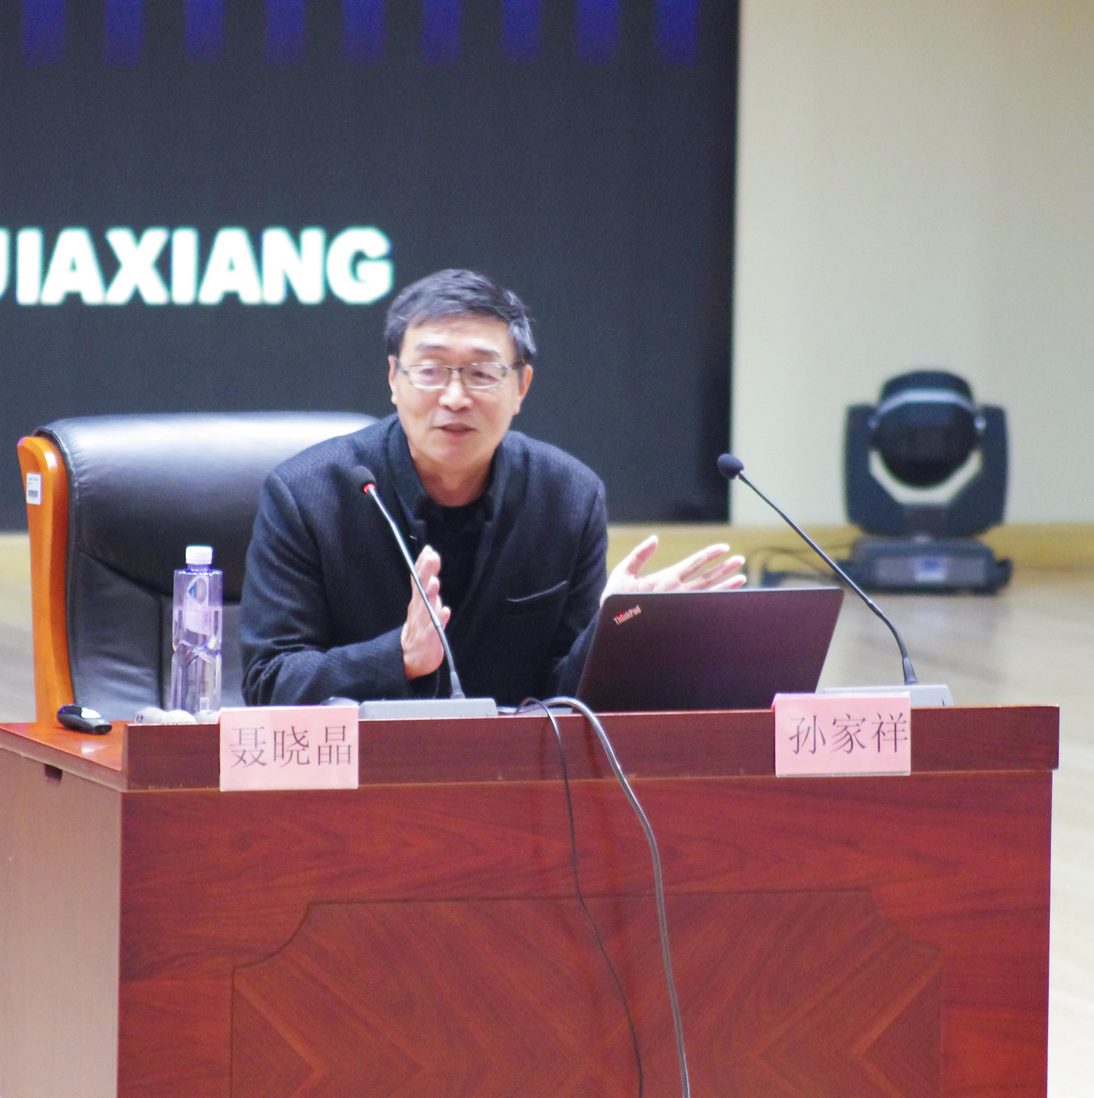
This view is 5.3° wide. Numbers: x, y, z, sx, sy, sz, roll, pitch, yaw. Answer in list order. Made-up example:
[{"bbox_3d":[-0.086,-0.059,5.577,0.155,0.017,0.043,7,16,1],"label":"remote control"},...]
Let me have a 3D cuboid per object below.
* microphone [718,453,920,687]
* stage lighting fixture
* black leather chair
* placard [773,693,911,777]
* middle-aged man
[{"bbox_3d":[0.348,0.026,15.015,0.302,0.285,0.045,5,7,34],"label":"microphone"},{"bbox_3d":[0.778,-0.147,24.268,0.350,0.455,0.330,1,6,-3],"label":"stage lighting fixture"},{"bbox_3d":[-0.372,0.396,15.354,0.620,1.100,0.720,-1,6,-20],"label":"black leather chair"},{"bbox_3d":[0.369,0.234,14.691,0.174,0.102,0.040,-1,6,-18],"label":"placard"},{"bbox_3d":[-0.133,0.302,15.327,0.620,1.300,0.800,-1,6,-16],"label":"middle-aged man"}]

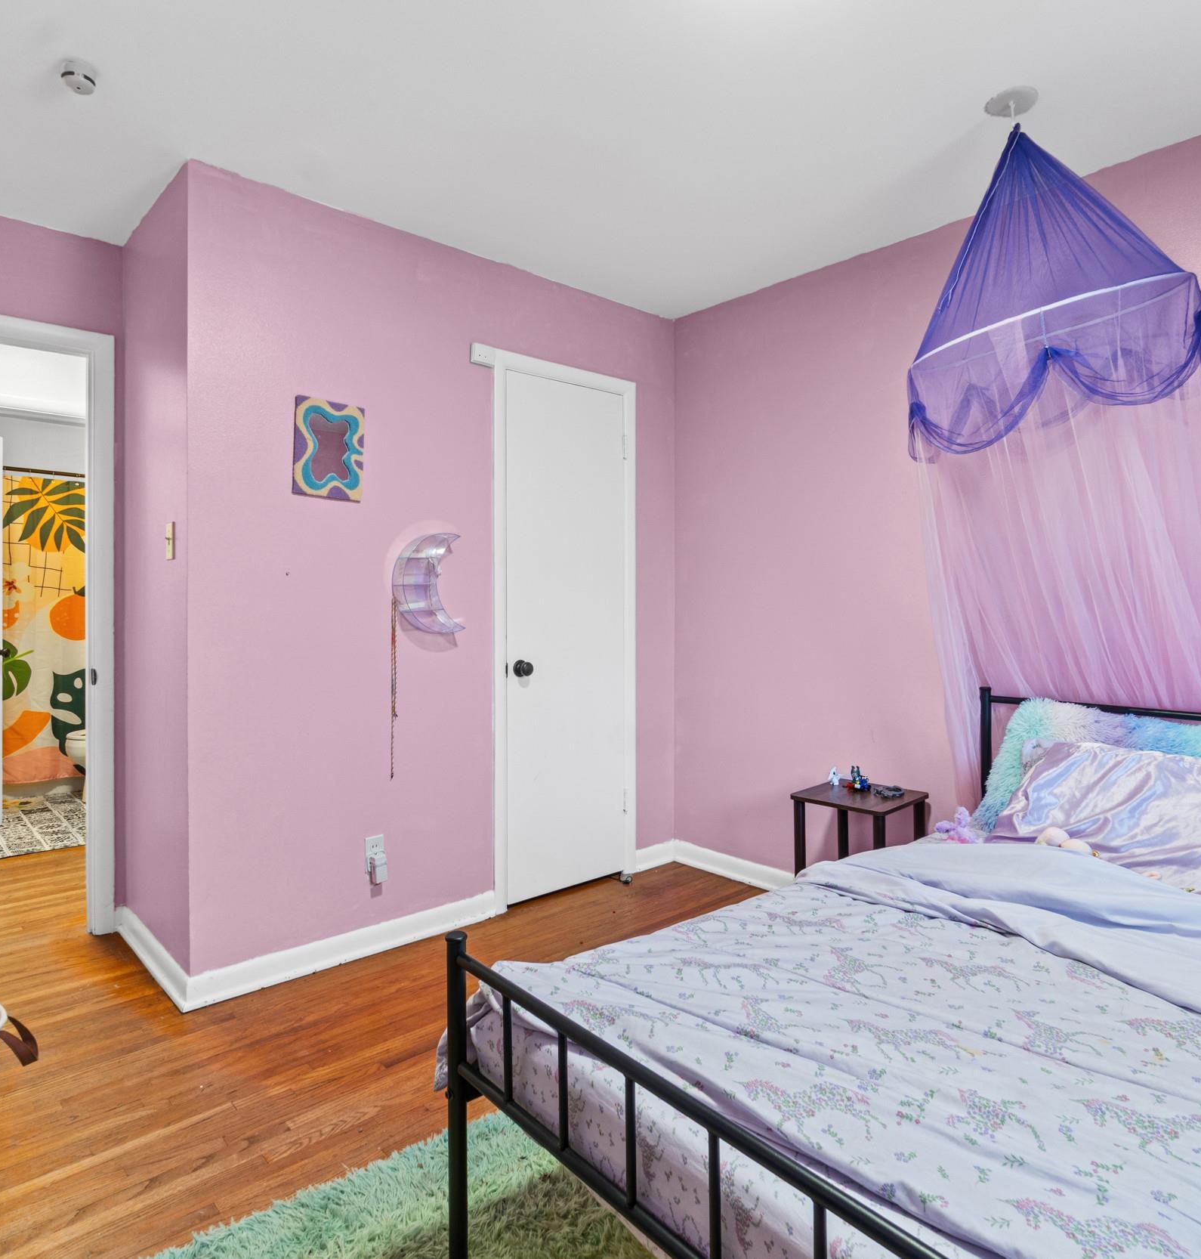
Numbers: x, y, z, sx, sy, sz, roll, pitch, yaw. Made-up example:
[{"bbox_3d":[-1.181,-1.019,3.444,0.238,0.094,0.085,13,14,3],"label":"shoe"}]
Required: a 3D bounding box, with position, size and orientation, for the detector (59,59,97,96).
[{"bbox_3d":[-1.245,-1.315,1.877,0.095,0.042,0.095,-1,2,-42],"label":"detector"}]

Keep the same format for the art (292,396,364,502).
[{"bbox_3d":[-0.863,-0.567,2.502,0.225,0.305,0.022,-1,2,-42],"label":"art"}]

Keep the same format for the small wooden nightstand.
[{"bbox_3d":[0.899,0.828,2.722,0.335,0.505,0.335,-1,2,-42],"label":"small wooden nightstand"}]

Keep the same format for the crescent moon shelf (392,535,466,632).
[{"bbox_3d":[-0.586,-0.160,2.711,0.240,0.340,0.085,-1,2,-42],"label":"crescent moon shelf"}]

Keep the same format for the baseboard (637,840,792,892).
[{"bbox_3d":[0.461,1.011,3.295,0.250,0.100,0.640,-1,2,-42],"label":"baseboard"}]

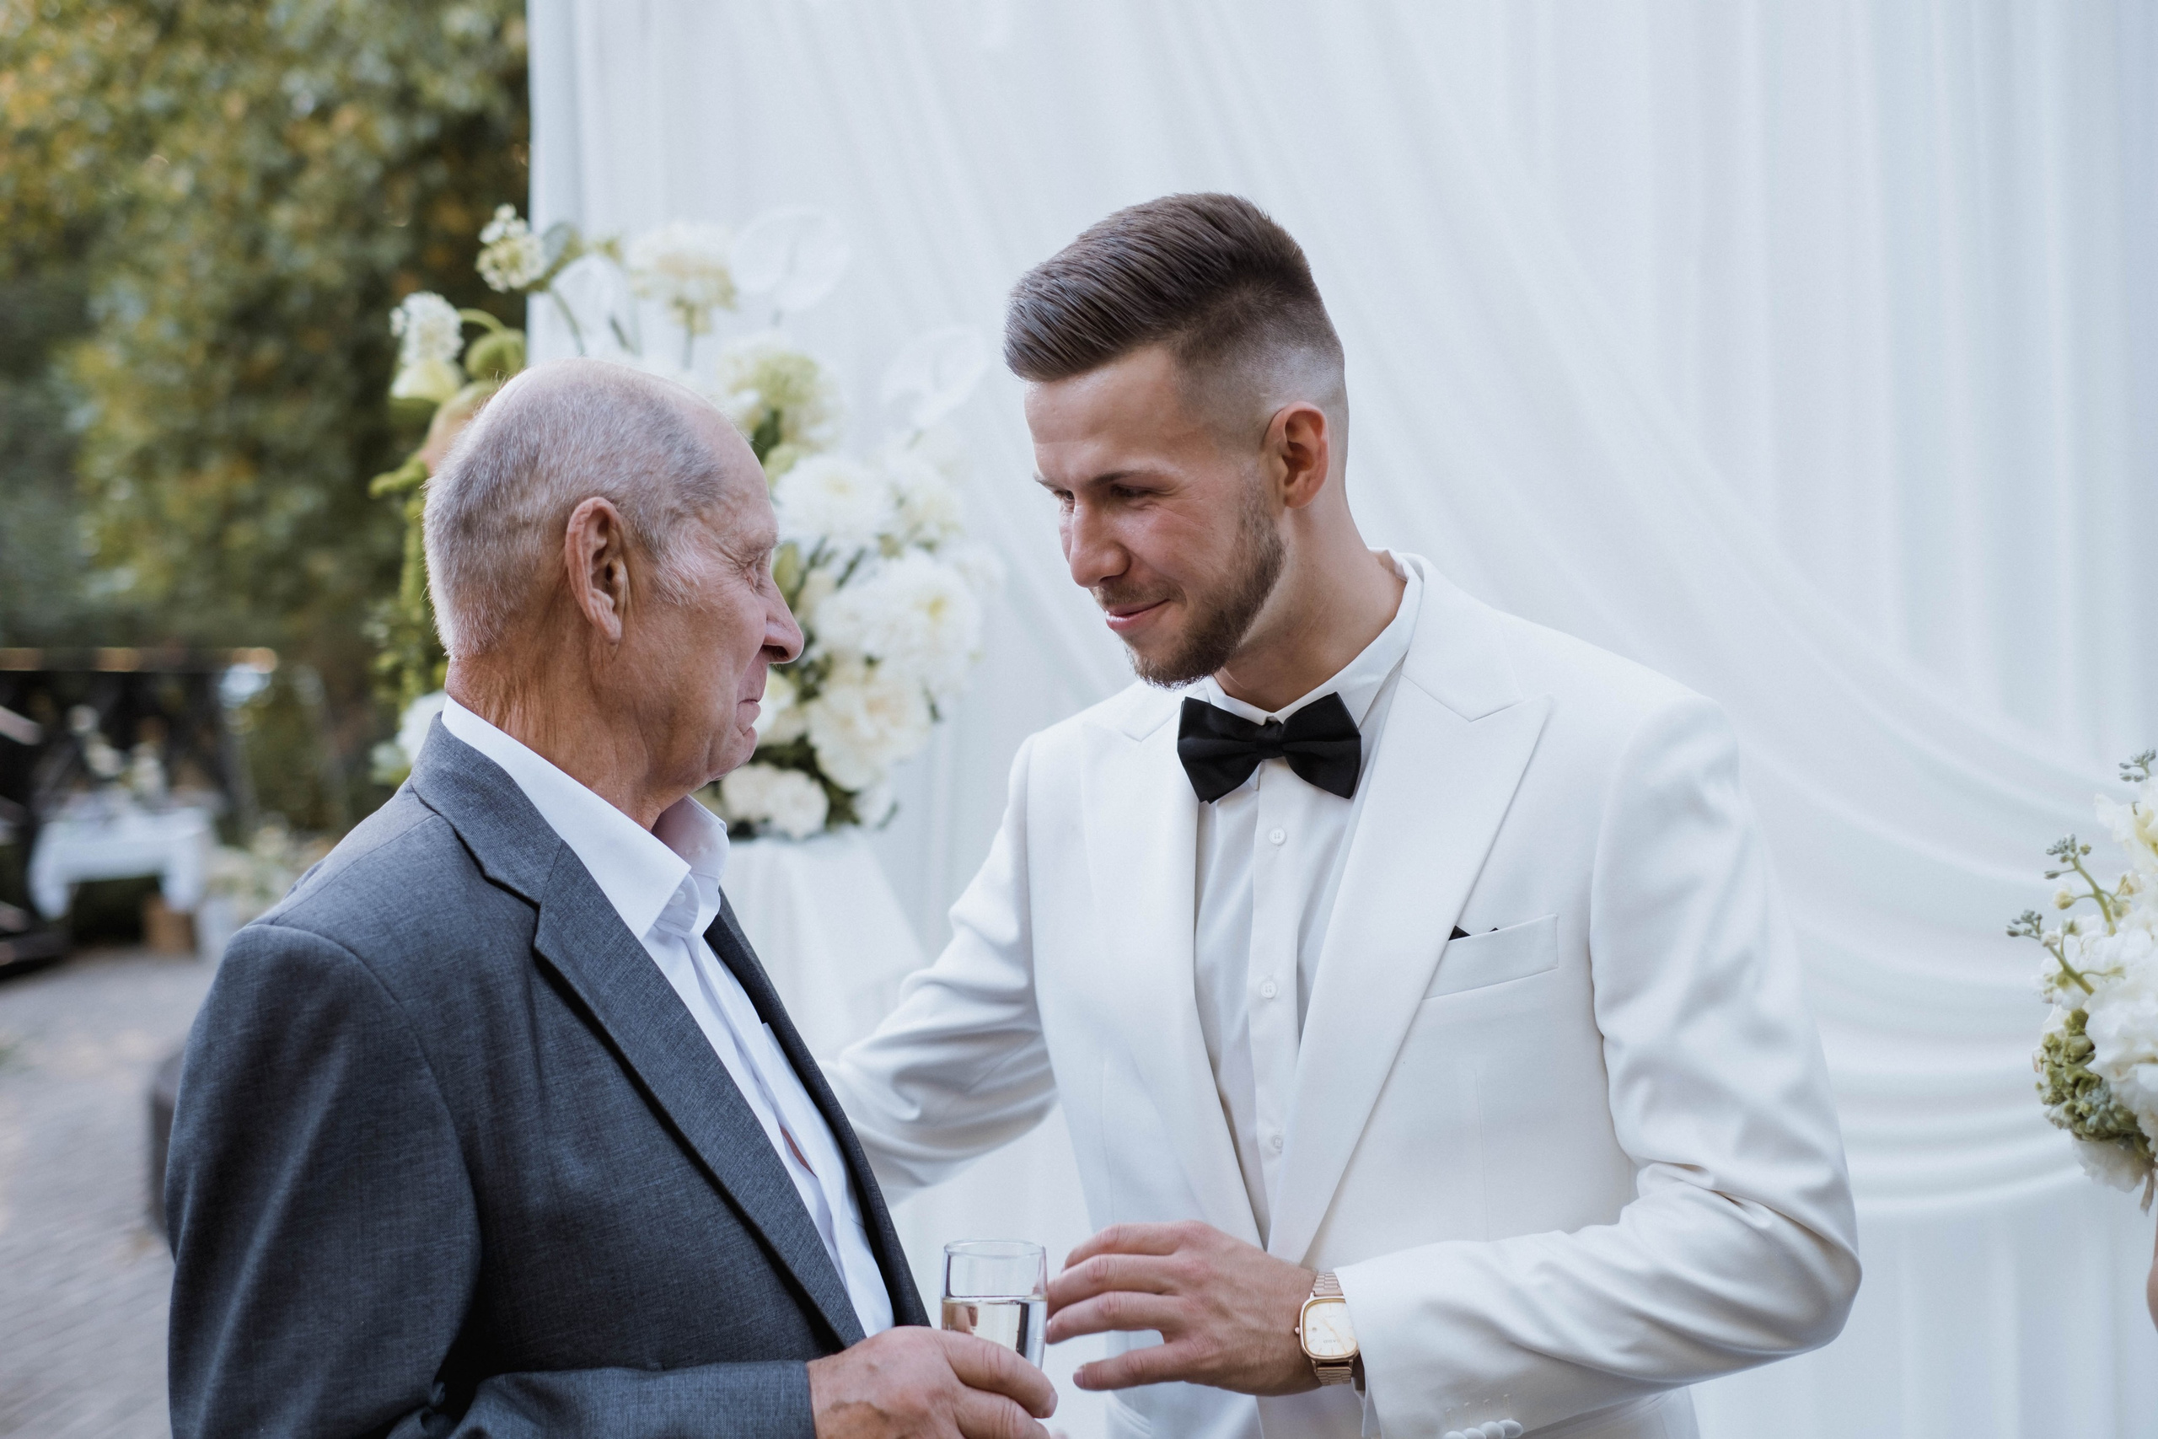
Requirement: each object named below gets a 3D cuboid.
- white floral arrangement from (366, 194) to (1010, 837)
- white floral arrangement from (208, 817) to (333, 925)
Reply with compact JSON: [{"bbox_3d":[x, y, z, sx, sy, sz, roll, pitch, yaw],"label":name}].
[{"bbox_3d":[-0.311,-0.157,2.540,0.490,0.500,0.420,-1,2,-6],"label":"white floral arrangement"},{"bbox_3d":[-3.620,0.670,14.200,0.600,0.500,0.520,-1,2,-11],"label":"white floral arrangement"}]

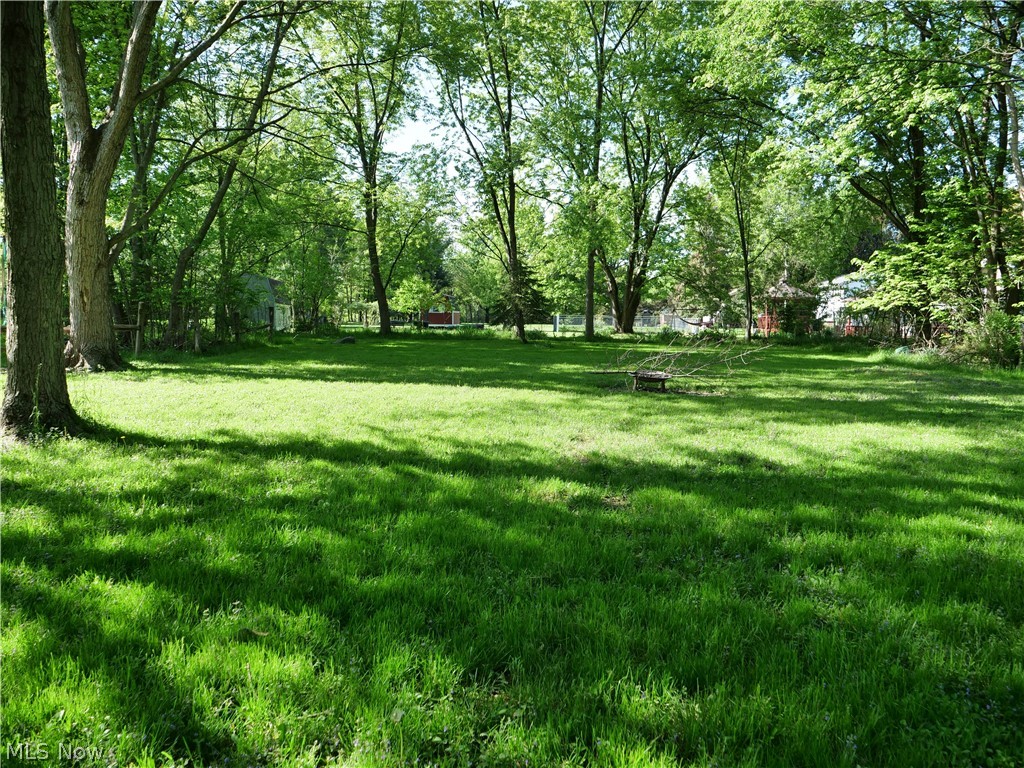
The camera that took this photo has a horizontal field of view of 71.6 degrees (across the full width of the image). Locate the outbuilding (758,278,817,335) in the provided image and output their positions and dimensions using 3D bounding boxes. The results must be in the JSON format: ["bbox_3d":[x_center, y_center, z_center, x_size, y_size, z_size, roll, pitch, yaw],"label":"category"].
[{"bbox_3d":[16.757,-4.687,43.500,3.600,3.500,3.600,2,6,21],"label":"outbuilding"}]

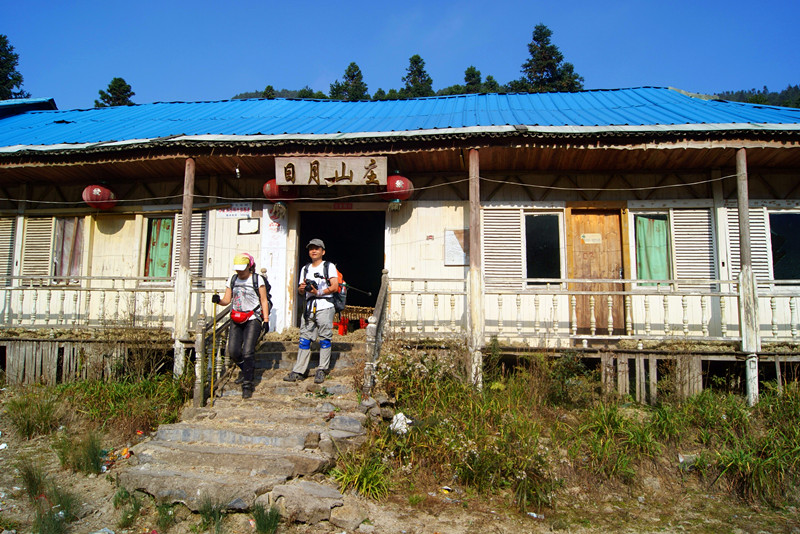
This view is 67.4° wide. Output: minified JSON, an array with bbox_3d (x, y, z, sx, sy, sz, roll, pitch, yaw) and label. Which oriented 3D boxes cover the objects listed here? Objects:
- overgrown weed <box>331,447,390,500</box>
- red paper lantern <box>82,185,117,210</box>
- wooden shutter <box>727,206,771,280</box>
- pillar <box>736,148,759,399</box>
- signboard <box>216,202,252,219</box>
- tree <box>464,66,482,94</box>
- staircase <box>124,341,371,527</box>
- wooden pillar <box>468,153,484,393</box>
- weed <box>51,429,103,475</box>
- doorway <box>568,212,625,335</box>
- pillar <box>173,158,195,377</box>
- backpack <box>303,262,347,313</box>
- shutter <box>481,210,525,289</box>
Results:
[{"bbox_3d":[-0.362,1.890,5.495,0.550,0.450,0.500,0,-7,3],"label":"overgrown weed"},{"bbox_3d":[-4.595,-1.061,9.193,0.540,0.353,0.540,11,-6,8],"label":"red paper lantern"},{"bbox_3d":[5.361,-0.305,9.233,0.600,1.270,0.070,0,-7,3],"label":"wooden shutter"},{"bbox_3d":[4.370,0.119,7.538,0.200,3.234,0.190,0,-7,6],"label":"pillar"},{"bbox_3d":[-2.605,-0.884,9.431,0.596,0.264,0.025,0,-7,6],"label":"signboard"},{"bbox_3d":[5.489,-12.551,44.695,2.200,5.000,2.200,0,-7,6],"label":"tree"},{"bbox_3d":[-1.243,1.615,6.631,2.200,1.500,2.900,0,-7,5],"label":"staircase"},{"bbox_3d":[1.034,-0.004,8.112,0.190,3.290,0.190,0,-7,3],"label":"wooden pillar"},{"bbox_3d":[-2.973,1.720,5.550,0.460,0.380,0.380,0,-7,6],"label":"weed"},{"bbox_3d":[3.046,0.111,9.305,0.800,2.070,0.140,0,-7,3],"label":"doorway"},{"bbox_3d":[-3.002,-0.012,8.321,0.180,3.070,0.180,0,-7,3],"label":"pillar"},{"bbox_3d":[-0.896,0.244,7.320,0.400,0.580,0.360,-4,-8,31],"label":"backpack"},{"bbox_3d":[1.524,-0.252,8.883,0.599,1.227,0.050,0,-7,6],"label":"shutter"}]

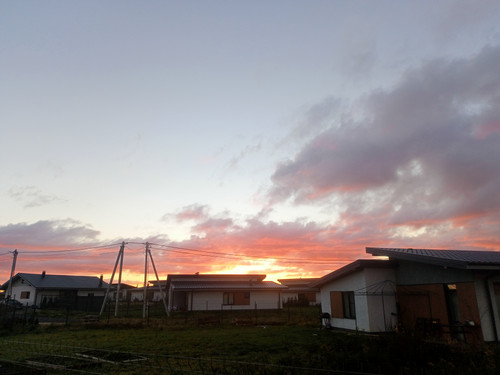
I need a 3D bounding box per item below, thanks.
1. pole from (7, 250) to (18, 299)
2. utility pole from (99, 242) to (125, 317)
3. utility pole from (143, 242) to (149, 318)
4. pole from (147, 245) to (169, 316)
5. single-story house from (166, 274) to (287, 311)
[{"bbox_3d":[-28.854,11.244,48.975,0.320,7.350,0.320,8,-17,-29],"label":"pole"},{"bbox_3d":[-13.756,9.094,40.468,1.790,7.300,0.350,0,-15,0],"label":"utility pole"},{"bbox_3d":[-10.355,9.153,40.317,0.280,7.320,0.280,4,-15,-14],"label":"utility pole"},{"bbox_3d":[-9.113,9.578,40.650,0.280,7.000,0.280,-18,-7,-5],"label":"pole"},{"bbox_3d":[-3.812,15.305,59.011,15.700,4.900,10.300,5,-15,-17],"label":"single-story house"}]

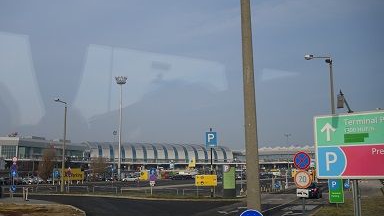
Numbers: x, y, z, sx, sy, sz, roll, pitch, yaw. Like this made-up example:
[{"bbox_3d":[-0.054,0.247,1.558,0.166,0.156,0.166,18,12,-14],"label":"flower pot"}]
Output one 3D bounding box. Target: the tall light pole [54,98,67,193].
[{"bbox_3d":[-16.372,4.556,50.072,1.600,11.450,0.360,5,-10,-29],"label":"tall light pole"}]

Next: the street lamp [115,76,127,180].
[{"bbox_3d":[-20.239,5.566,115.285,3.200,29.760,3.200,0,-9,0],"label":"street lamp"}]

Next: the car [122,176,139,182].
[{"bbox_3d":[-15.681,18.190,104.112,4.450,1.460,1.800,2,-9,-16],"label":"car"}]

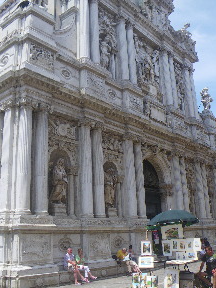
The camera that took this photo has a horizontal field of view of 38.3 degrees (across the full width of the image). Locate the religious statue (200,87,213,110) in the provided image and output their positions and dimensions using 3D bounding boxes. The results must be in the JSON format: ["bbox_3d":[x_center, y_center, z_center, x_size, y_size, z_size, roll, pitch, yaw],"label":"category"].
[{"bbox_3d":[8.363,-3.904,26.558,0.706,2.150,0.773,-16,-21,39],"label":"religious statue"}]

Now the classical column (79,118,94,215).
[{"bbox_3d":[-1.016,1.069,15.111,0.593,4.898,0.593,-15,-21,39],"label":"classical column"}]

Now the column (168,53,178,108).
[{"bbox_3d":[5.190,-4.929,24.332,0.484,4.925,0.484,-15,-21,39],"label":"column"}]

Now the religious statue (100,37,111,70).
[{"bbox_3d":[-0.139,-5.423,18.747,0.567,2.060,0.700,-15,-21,39],"label":"religious statue"}]

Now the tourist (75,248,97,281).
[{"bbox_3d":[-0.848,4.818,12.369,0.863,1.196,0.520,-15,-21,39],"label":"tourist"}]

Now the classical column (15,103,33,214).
[{"bbox_3d":[-3.006,0.453,11.250,0.487,4.116,0.487,-16,-21,39],"label":"classical column"}]

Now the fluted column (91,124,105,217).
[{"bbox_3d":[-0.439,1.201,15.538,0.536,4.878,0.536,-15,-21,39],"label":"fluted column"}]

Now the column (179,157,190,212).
[{"bbox_3d":[5.615,3.022,22.510,0.593,4.898,0.593,-15,-21,39],"label":"column"}]

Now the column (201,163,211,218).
[{"bbox_3d":[7.035,3.324,22.276,0.487,4.116,0.487,-16,-21,39],"label":"column"}]

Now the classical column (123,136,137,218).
[{"bbox_3d":[1.294,1.749,17.688,0.593,4.898,0.593,-2,-16,0],"label":"classical column"}]

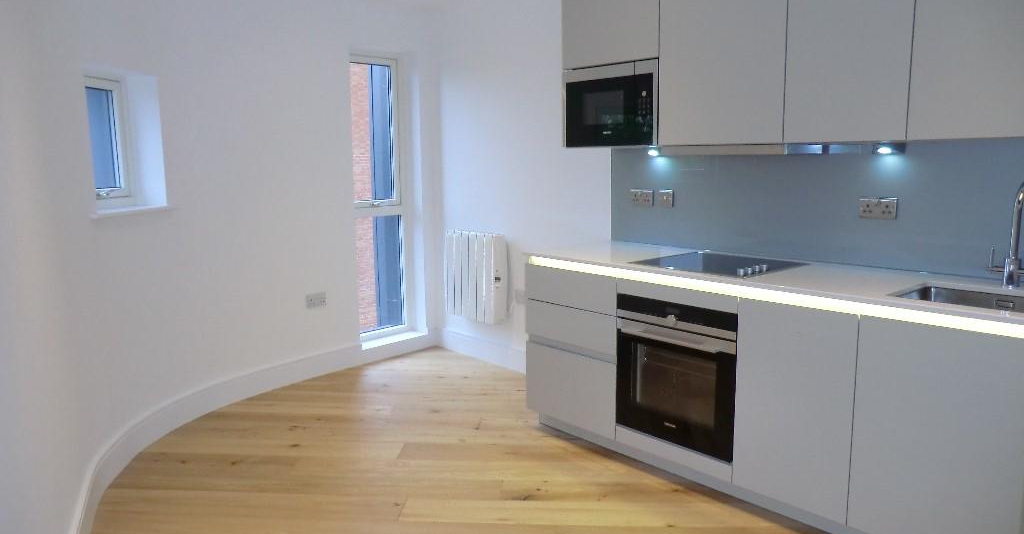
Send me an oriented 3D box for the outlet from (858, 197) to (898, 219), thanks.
[{"bbox_3d":[1.489,-0.234,2.885,0.012,0.086,0.146,-9,12,-41],"label":"outlet"}]

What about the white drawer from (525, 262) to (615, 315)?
[{"bbox_3d":[0.465,0.071,3.560,0.530,0.176,0.597,-9,12,-41],"label":"white drawer"}]

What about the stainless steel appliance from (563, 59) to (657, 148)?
[{"bbox_3d":[0.588,-0.798,3.549,0.331,0.390,0.594,-9,12,-41],"label":"stainless steel appliance"}]

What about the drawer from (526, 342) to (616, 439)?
[{"bbox_3d":[0.475,0.555,3.637,0.530,0.370,0.597,-9,12,-41],"label":"drawer"}]

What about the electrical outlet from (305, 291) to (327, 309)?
[{"bbox_3d":[-1.269,0.221,4.605,0.012,0.086,0.146,7,12,41],"label":"electrical outlet"}]

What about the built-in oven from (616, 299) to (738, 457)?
[{"bbox_3d":[0.871,0.419,3.166,0.560,0.603,0.597,-9,12,-41],"label":"built-in oven"}]

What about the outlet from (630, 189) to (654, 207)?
[{"bbox_3d":[0.693,-0.362,3.766,0.012,0.086,0.146,-9,12,-41],"label":"outlet"}]

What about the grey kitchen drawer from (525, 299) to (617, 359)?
[{"bbox_3d":[0.482,0.256,3.601,0.560,0.195,0.596,-9,12,-41],"label":"grey kitchen drawer"}]

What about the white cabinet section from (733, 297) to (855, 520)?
[{"bbox_3d":[1.239,0.474,2.793,0.584,0.765,0.450,-9,12,-41],"label":"white cabinet section"}]

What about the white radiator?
[{"bbox_3d":[-0.236,0.059,4.808,0.100,0.582,0.585,-9,12,-41],"label":"white radiator"}]

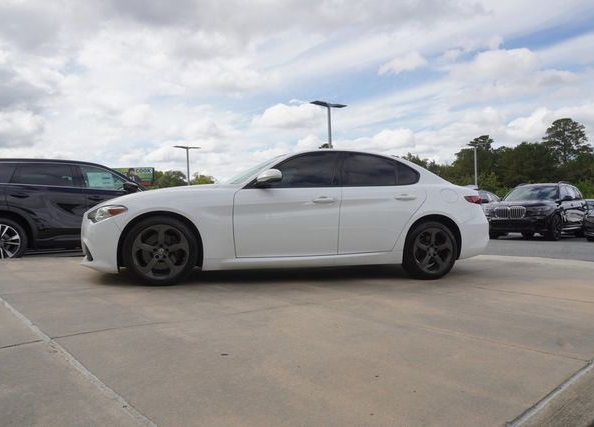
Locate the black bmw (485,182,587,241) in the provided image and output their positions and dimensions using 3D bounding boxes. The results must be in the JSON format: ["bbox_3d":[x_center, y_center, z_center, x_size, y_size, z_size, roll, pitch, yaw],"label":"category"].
[{"bbox_3d":[8.170,-0.120,14.400,5.130,1.800,2.020,0,0,-44],"label":"black bmw"}]

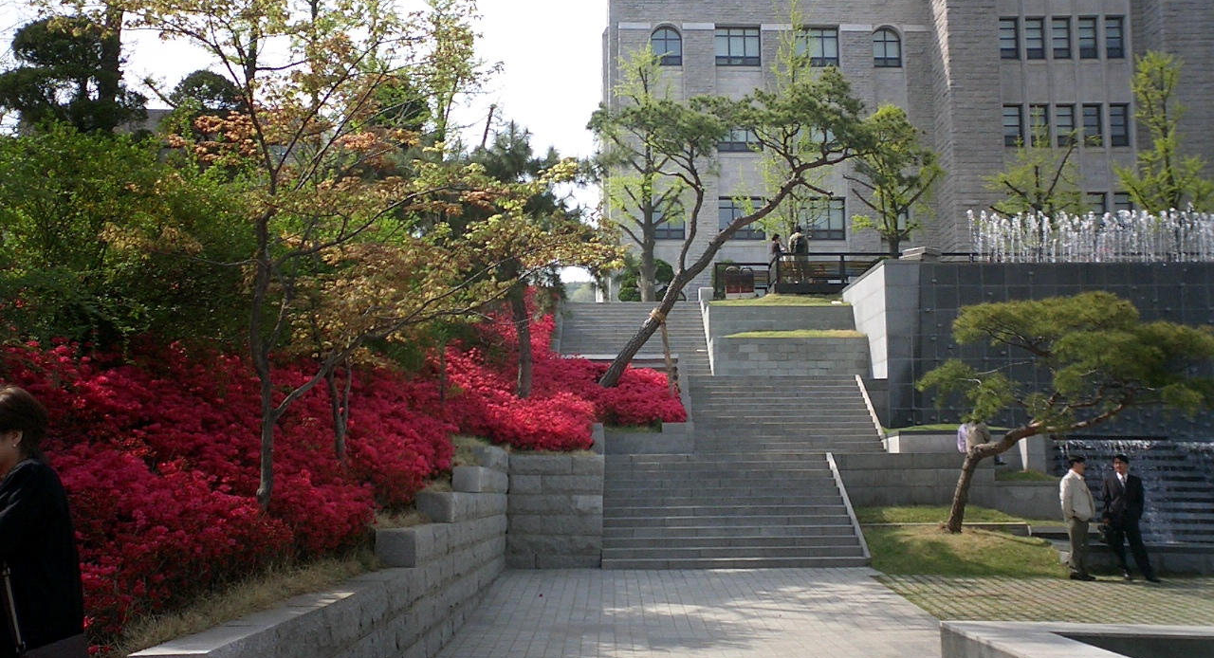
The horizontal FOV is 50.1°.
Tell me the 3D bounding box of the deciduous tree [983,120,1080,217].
[{"bbox_3d":[15.435,-4.202,46.715,3.600,7.483,3.600,-1,-7,1],"label":"deciduous tree"}]

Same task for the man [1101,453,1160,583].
[{"bbox_3d":[7.367,2.657,18.320,0.680,1.750,0.450,-4,-8,26],"label":"man"}]

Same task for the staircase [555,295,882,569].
[{"bbox_3d":[2.030,1.490,28.632,6.650,6.621,16.215,-1,-7,1],"label":"staircase"}]

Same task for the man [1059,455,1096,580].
[{"bbox_3d":[6.655,2.672,18.431,0.400,1.740,0.490,-2,-7,12],"label":"man"}]

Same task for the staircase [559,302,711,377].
[{"bbox_3d":[0.733,0.194,34.078,3.950,2.646,5.775,-1,-7,1],"label":"staircase"}]

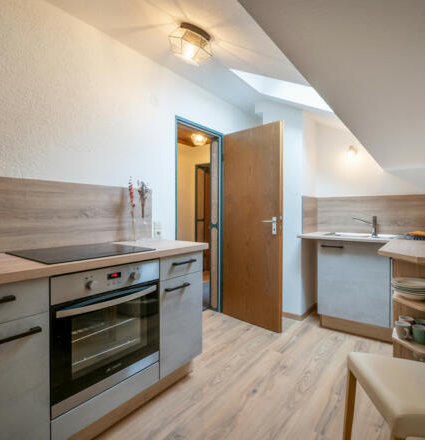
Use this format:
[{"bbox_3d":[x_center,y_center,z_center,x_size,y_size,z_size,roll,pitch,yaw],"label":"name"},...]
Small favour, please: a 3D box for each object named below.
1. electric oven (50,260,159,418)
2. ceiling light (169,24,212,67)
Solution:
[{"bbox_3d":[-0.699,0.540,1.530,0.550,0.600,0.598,0,1,37],"label":"electric oven"},{"bbox_3d":[-0.118,-1.018,1.597,0.270,0.155,0.270,29,19,37],"label":"ceiling light"}]

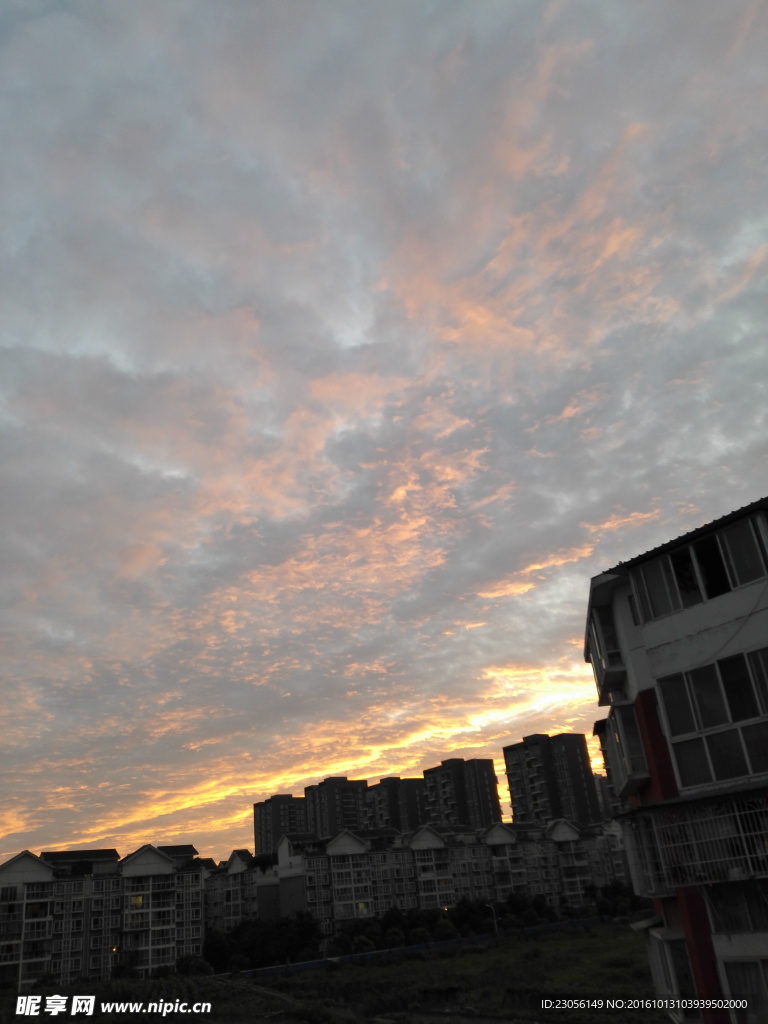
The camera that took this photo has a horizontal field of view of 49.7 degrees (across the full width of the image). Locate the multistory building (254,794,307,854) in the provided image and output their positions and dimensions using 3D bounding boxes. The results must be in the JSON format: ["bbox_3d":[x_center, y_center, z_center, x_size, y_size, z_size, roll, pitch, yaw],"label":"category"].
[{"bbox_3d":[-54.611,190.528,455.472,26.500,66.000,16.500,10,-30,-31],"label":"multistory building"}]

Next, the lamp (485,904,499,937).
[{"bbox_3d":[19.579,74.499,150.041,0.350,6.300,1.900,15,-32,-37],"label":"lamp"}]

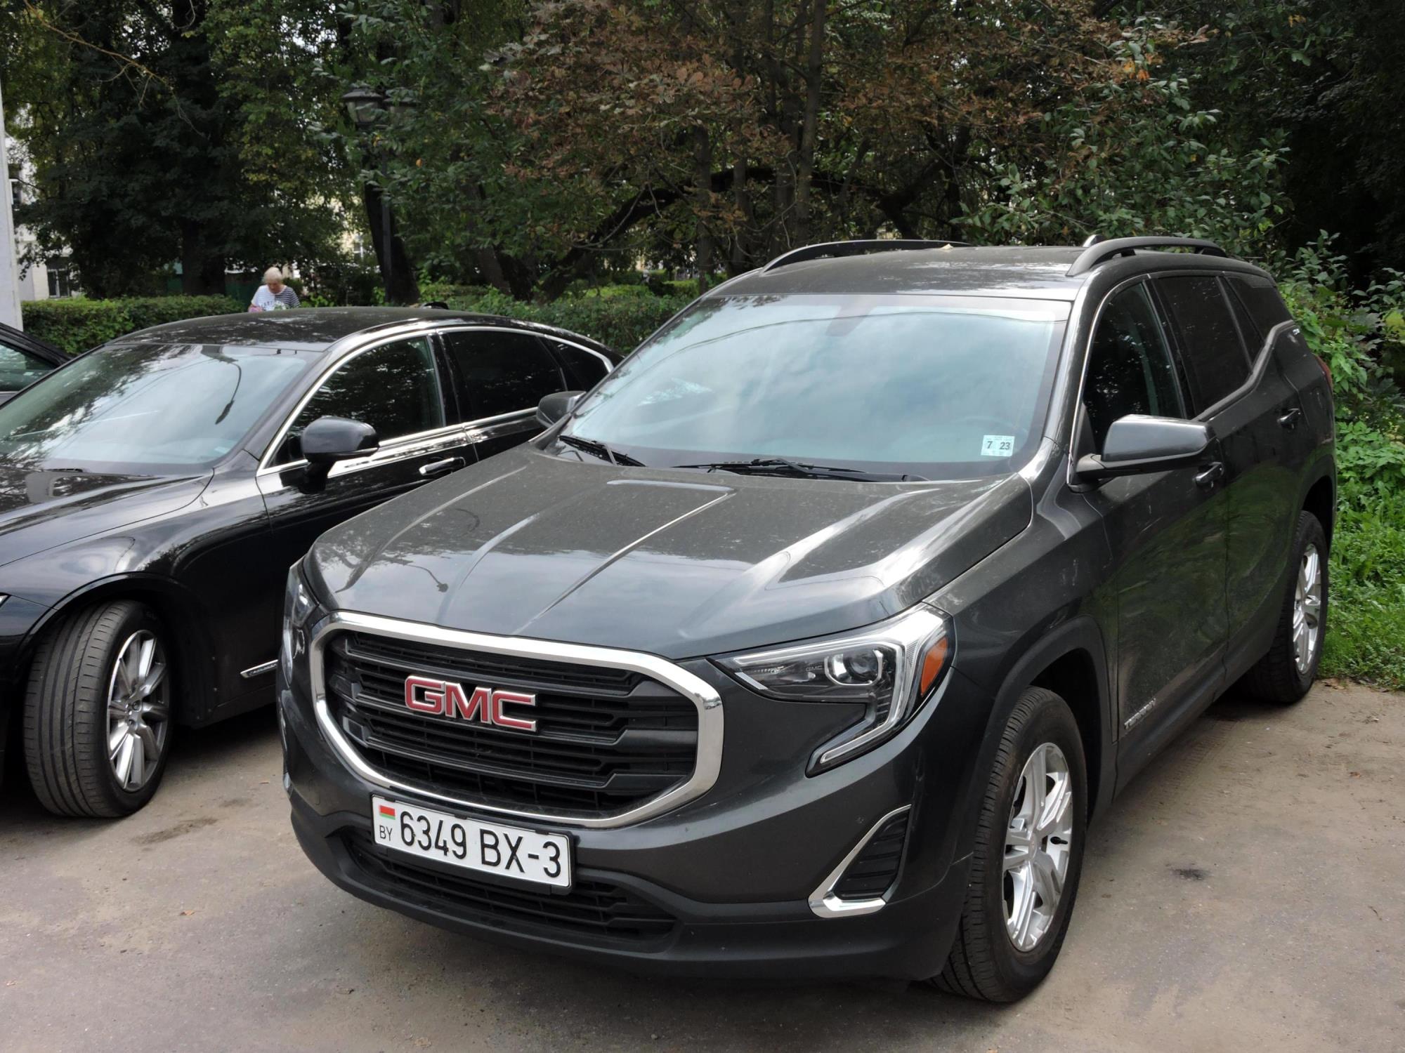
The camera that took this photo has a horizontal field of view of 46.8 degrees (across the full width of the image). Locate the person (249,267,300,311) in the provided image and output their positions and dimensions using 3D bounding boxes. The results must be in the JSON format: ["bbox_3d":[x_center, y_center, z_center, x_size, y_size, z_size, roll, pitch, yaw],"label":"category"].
[{"bbox_3d":[-4.065,-1.692,15.636,0.540,1.600,0.400,-4,10,-14],"label":"person"}]

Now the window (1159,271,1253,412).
[{"bbox_3d":[1.582,-0.585,5.081,0.050,0.420,0.730,-21,-3,34],"label":"window"}]

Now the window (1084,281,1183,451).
[{"bbox_3d":[1.130,-0.446,4.363,0.050,0.431,0.850,-21,-3,34],"label":"window"}]

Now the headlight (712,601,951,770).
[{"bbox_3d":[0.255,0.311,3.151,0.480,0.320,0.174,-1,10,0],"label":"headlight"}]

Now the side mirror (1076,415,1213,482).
[{"bbox_3d":[1.094,-0.195,3.988,0.250,0.168,0.220,5,12,32],"label":"side mirror"}]

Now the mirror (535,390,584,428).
[{"bbox_3d":[-0.493,-0.349,4.994,0.220,0.160,0.210,5,12,32],"label":"mirror"}]

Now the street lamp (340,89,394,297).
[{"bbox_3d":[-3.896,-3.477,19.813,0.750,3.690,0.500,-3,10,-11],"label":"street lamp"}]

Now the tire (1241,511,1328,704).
[{"bbox_3d":[2.124,0.291,5.999,0.225,0.720,0.720,5,12,32],"label":"tire"}]

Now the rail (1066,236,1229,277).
[{"bbox_3d":[1.498,-0.888,5.295,0.090,0.115,1.620,5,12,32],"label":"rail"}]

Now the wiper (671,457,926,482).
[{"bbox_3d":[0.229,-0.143,4.092,0.700,0.060,0.090,5,12,32],"label":"wiper"}]

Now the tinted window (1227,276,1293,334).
[{"bbox_3d":[2.014,-0.793,5.835,0.050,0.242,0.710,-21,-3,30],"label":"tinted window"}]

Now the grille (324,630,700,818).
[{"bbox_3d":[-0.447,0.407,3.346,0.990,0.335,0.140,5,12,32],"label":"grille"}]

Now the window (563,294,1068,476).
[{"bbox_3d":[0.278,-0.401,4.413,1.430,0.113,0.895,5,44,32],"label":"window"}]

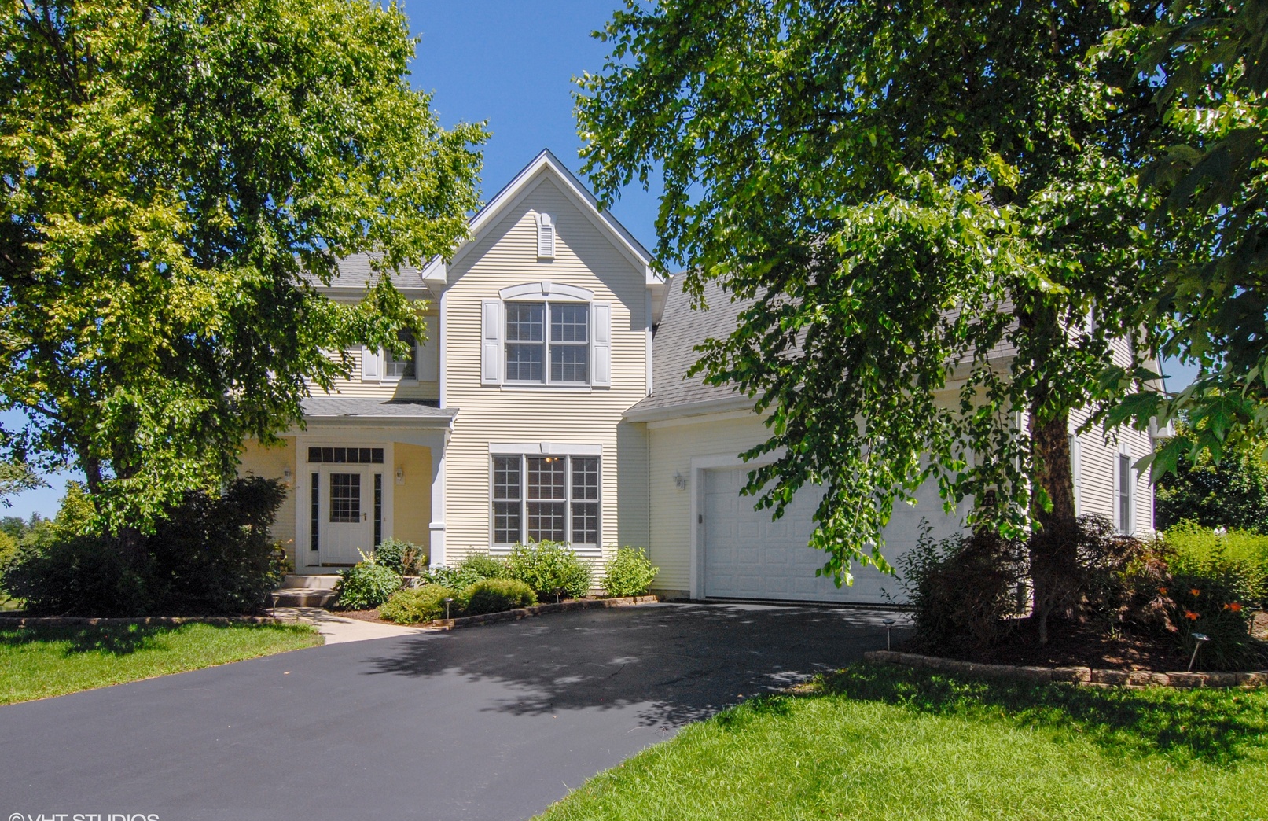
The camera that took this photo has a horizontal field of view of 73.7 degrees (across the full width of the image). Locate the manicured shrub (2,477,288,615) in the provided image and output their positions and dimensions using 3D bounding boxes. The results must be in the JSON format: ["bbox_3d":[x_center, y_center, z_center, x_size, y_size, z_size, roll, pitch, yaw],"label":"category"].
[{"bbox_3d":[-8.400,2.270,14.600,4.500,2.250,2.100,1,-5,-2],"label":"manicured shrub"}]

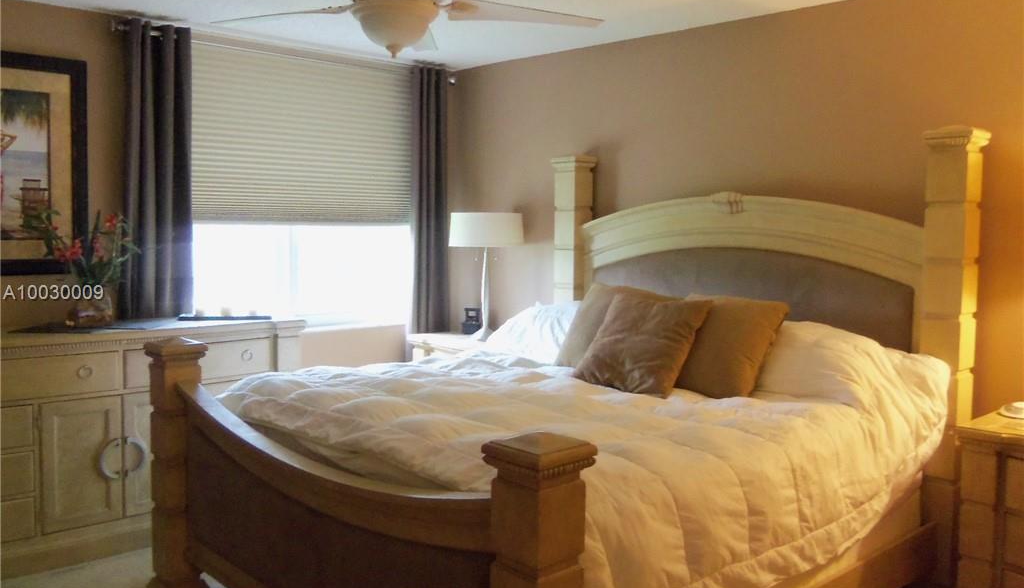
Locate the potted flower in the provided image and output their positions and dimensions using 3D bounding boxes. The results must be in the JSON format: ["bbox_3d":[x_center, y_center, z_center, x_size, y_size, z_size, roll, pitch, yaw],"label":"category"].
[{"bbox_3d":[-1.931,-0.117,3.727,0.446,0.534,0.345,-3,5,-43],"label":"potted flower"}]

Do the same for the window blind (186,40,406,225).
[{"bbox_3d":[-1.164,-0.895,4.833,1.477,0.963,0.066,-3,5,-43],"label":"window blind"}]

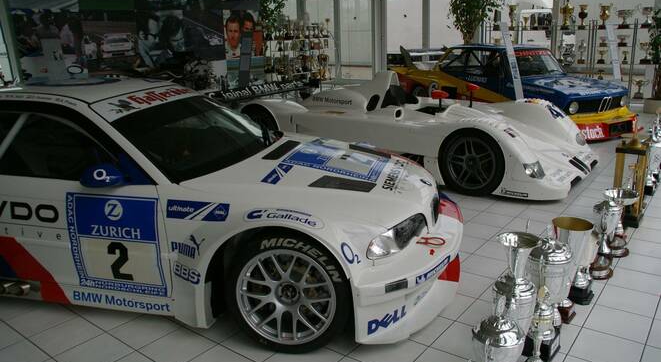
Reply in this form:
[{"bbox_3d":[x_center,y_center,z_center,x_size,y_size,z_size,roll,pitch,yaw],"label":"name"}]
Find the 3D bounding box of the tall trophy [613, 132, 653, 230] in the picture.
[{"bbox_3d":[2.404,-0.011,3.956,0.210,0.700,0.250,10,19,38],"label":"tall trophy"}]

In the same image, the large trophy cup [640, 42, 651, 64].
[{"bbox_3d":[6.282,-2.535,9.850,0.260,0.430,0.220,-2,15,1],"label":"large trophy cup"}]

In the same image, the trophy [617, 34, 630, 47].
[{"bbox_3d":[6.077,-2.906,10.269,0.280,0.250,0.220,7,17,30],"label":"trophy"}]

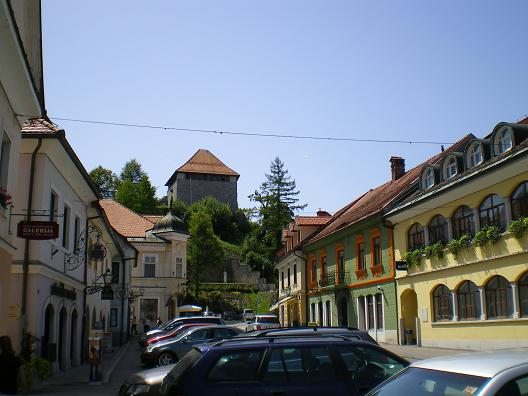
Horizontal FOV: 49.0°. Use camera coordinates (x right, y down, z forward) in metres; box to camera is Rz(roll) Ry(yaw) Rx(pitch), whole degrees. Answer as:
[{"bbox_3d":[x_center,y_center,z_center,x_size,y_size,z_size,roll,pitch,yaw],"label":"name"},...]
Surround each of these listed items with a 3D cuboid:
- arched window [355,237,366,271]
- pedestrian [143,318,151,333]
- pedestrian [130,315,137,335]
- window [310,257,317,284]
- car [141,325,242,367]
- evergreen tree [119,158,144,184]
[{"bbox_3d":[6.573,3.768,39.355,0.200,2.250,1.350,2,-12,-13],"label":"arched window"},{"bbox_3d":[-10.695,11.651,52.758,0.500,1.600,0.400,-7,-13,26],"label":"pedestrian"},{"bbox_3d":[-12.000,11.750,53.500,0.550,1.720,0.500,0,-12,-5],"label":"pedestrian"},{"bbox_3d":[4.163,6.097,48.741,0.180,2.250,1.100,2,-13,-12],"label":"window"},{"bbox_3d":[-2.391,5.606,22.000,4.350,1.460,1.780,2,-13,-14],"label":"car"},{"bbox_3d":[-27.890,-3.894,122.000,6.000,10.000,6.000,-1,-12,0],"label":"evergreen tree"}]

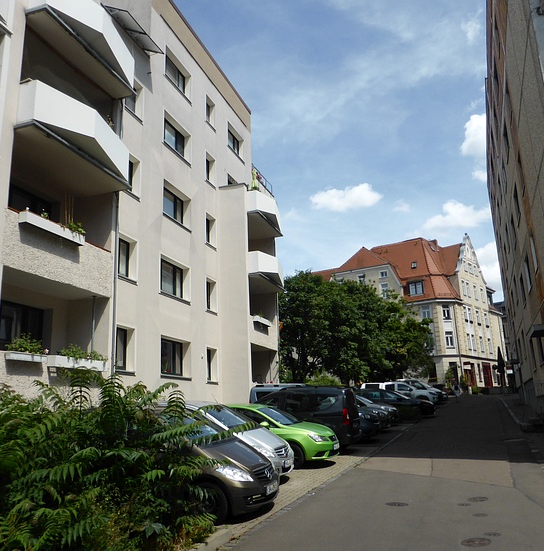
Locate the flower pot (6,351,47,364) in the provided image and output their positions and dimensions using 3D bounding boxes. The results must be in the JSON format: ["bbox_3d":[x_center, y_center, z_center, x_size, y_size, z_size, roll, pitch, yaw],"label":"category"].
[{"bbox_3d":[-4.631,1.570,10.022,0.180,0.150,0.840,-7,-15,18],"label":"flower pot"}]

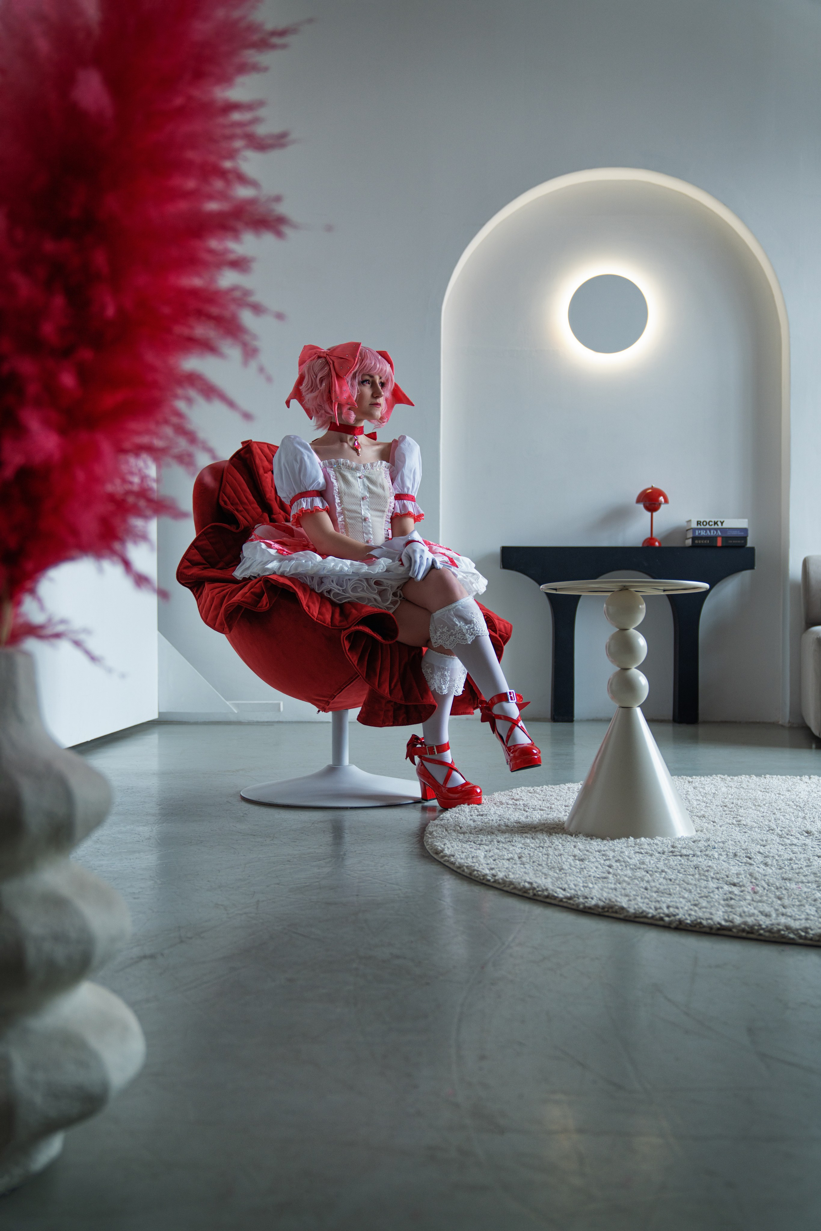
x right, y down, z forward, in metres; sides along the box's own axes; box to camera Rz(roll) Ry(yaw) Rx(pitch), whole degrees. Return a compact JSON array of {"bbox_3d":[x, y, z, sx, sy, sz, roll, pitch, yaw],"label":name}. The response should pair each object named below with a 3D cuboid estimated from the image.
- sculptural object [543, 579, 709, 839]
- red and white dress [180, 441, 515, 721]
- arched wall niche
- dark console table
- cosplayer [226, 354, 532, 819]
[{"bbox_3d":[0.499,0.213,2.779,0.393,0.573,0.393,0,0,0],"label":"sculptural object"},{"bbox_3d":[-0.195,-0.117,3.421,0.900,0.830,0.840,0,-1,-40],"label":"red and white dress"},{"bbox_3d":[1.021,-0.844,6.036,1.735,2.760,0.180,0,0,1],"label":"arched wall niche"},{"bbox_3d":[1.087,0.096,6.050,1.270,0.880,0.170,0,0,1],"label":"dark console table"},{"bbox_3d":[-0.070,-0.137,3.391,0.600,1.310,0.920,0,-1,-40],"label":"cosplayer"}]

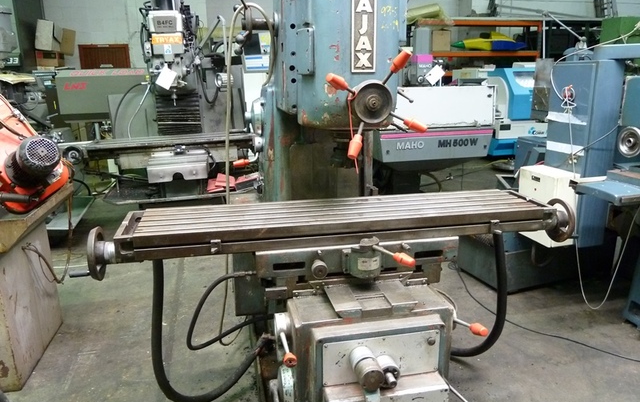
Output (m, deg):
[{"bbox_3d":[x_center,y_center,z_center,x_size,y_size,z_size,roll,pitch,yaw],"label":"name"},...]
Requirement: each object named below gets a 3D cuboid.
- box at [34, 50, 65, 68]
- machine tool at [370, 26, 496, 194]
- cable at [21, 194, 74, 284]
[{"bbox_3d":[-3.916,-2.056,6.691,0.310,0.240,0.290,-4,15,-12],"label":"box"},{"bbox_3d":[1.151,-1.065,5.716,1.320,2.040,1.400,-5,15,-15],"label":"machine tool"},{"bbox_3d":[-1.550,0.213,2.629,0.120,0.430,0.520,-4,15,-13],"label":"cable"}]

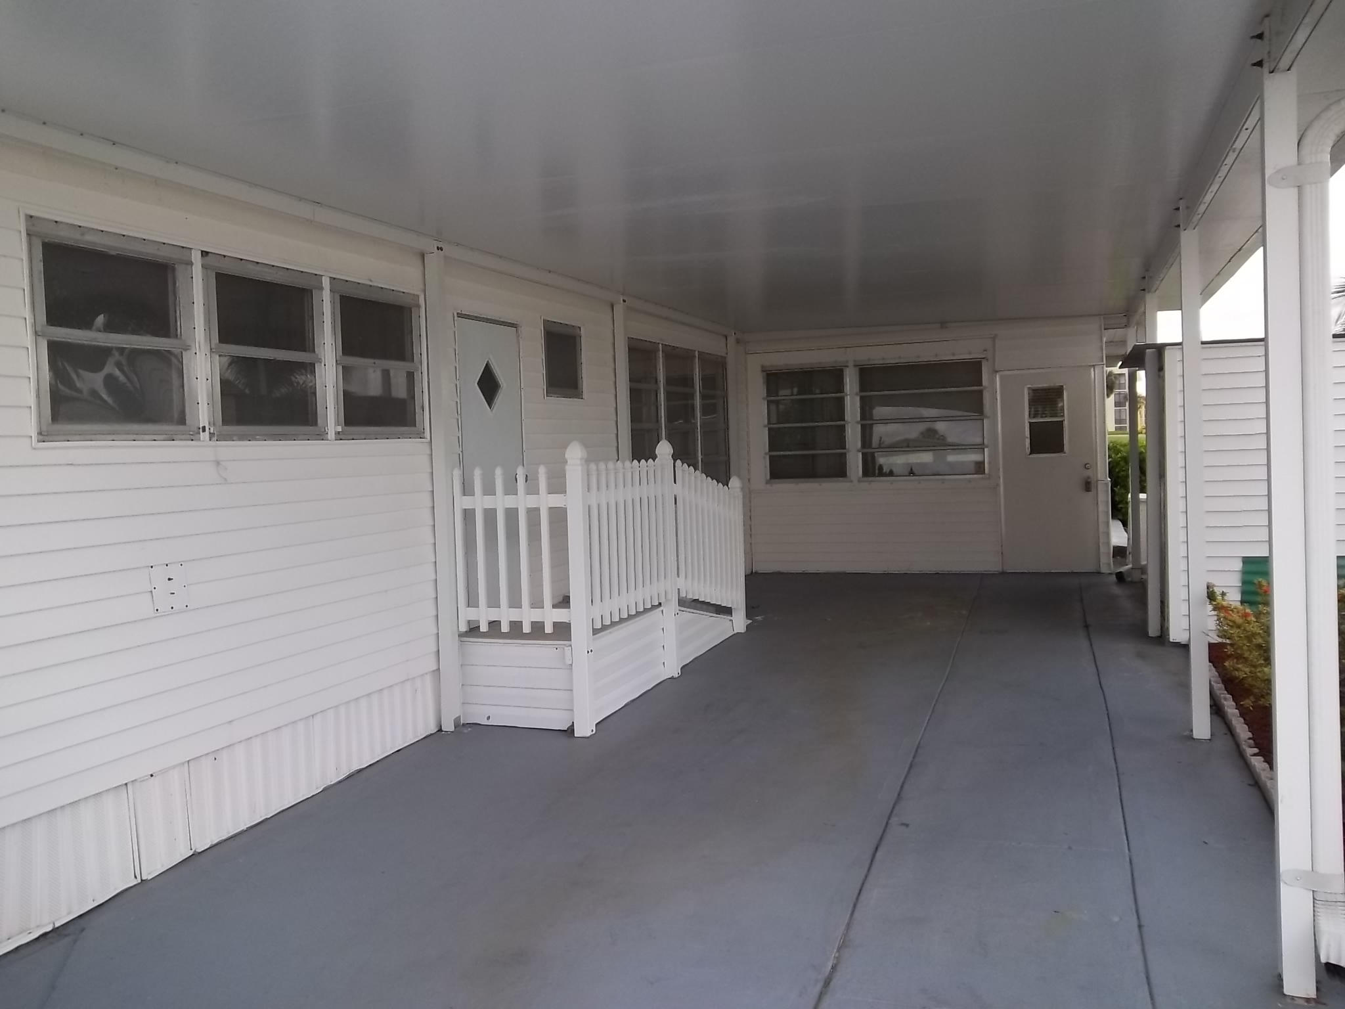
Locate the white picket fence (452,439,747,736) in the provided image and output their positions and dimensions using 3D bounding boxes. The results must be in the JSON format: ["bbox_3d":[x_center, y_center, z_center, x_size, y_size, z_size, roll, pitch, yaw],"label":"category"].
[{"bbox_3d":[-0.327,0.376,7.326,0.799,1.596,2.934,-1,3,21],"label":"white picket fence"}]

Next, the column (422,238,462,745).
[{"bbox_3d":[-1.271,-0.061,5.993,0.076,2.625,0.078,-1,3,20],"label":"column"}]

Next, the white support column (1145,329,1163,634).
[{"bbox_3d":[3.315,-0.253,7.509,0.076,2.339,0.076,-1,3,20],"label":"white support column"}]

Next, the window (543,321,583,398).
[{"bbox_3d":[-0.757,-1.004,7.569,0.060,0.523,0.600,-1,3,20],"label":"window"}]

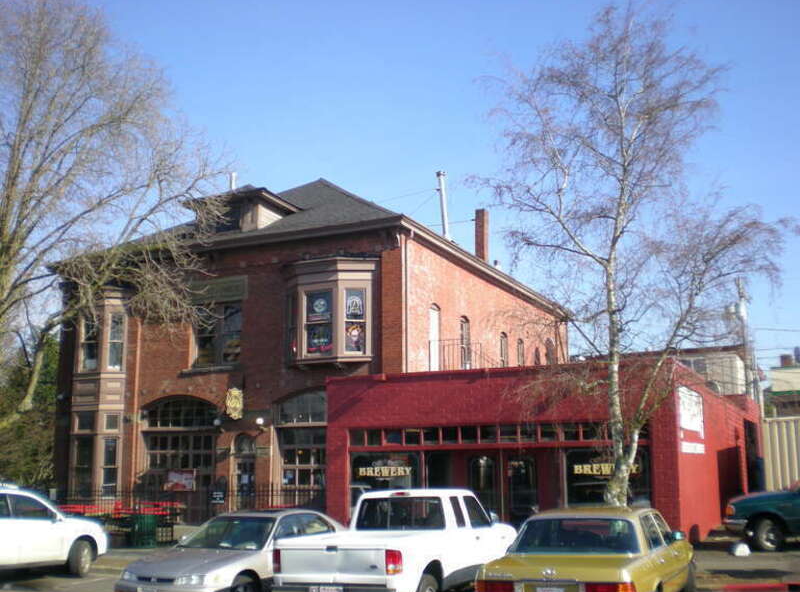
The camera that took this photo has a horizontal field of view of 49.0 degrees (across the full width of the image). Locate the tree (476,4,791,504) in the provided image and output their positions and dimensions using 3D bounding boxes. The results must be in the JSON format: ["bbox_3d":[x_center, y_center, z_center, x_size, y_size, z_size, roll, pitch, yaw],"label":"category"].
[{"bbox_3d":[4.272,-0.418,16.397,5.500,10.750,5.200,-5,-12,25],"label":"tree"}]

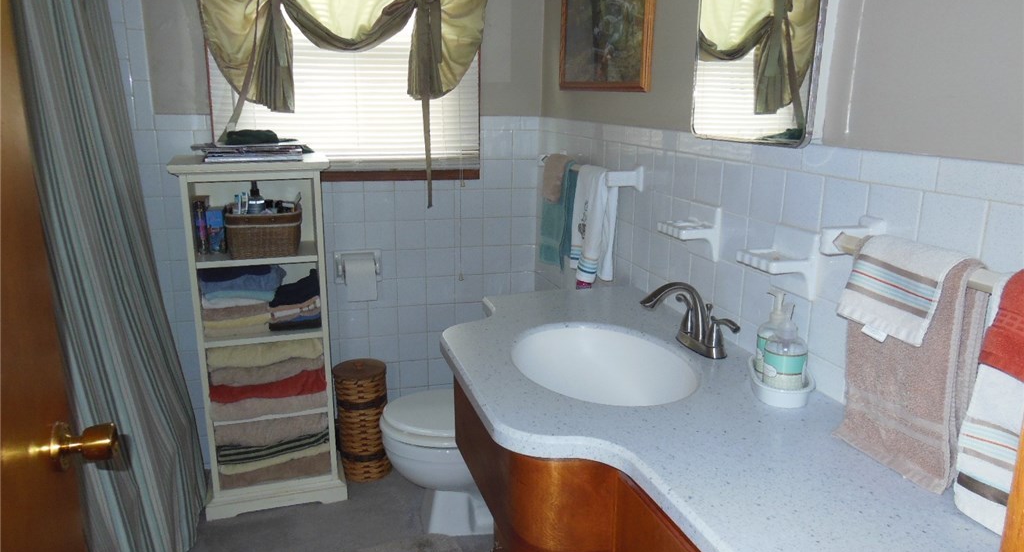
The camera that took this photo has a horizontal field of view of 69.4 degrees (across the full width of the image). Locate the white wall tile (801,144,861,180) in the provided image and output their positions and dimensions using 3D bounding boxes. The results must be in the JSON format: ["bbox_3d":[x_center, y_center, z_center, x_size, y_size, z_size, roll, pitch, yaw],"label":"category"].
[{"bbox_3d":[0.563,-0.202,1.298,0.010,0.051,0.150,-3,14,-16],"label":"white wall tile"}]

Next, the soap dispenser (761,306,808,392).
[{"bbox_3d":[0.485,0.123,1.310,0.073,0.161,0.072,-6,15,-25],"label":"soap dispenser"}]

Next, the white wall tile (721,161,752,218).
[{"bbox_3d":[0.479,-0.186,1.569,0.009,0.108,0.108,-3,14,-16],"label":"white wall tile"}]

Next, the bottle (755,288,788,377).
[{"bbox_3d":[0.497,0.105,1.378,0.073,0.163,0.072,0,14,-4],"label":"bottle"}]

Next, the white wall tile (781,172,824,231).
[{"bbox_3d":[0.543,-0.136,1.377,0.010,0.108,0.108,-3,14,-16],"label":"white wall tile"}]

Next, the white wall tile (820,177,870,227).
[{"bbox_3d":[0.574,-0.111,1.276,0.010,0.108,0.108,-3,14,-16],"label":"white wall tile"}]

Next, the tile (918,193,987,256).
[{"bbox_3d":[0.636,-0.060,1.072,0.010,0.108,0.108,-3,14,-16],"label":"tile"}]

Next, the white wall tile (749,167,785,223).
[{"bbox_3d":[0.509,-0.161,1.467,0.009,0.108,0.108,-3,14,-16],"label":"white wall tile"}]

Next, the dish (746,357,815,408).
[{"bbox_3d":[0.490,0.190,1.350,0.107,0.037,0.187,4,14,12],"label":"dish"}]

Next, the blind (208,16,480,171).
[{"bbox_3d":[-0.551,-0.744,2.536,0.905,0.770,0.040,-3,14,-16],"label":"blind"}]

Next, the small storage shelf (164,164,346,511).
[{"bbox_3d":[-0.829,0.186,2.506,0.457,1.159,0.347,-3,14,-16],"label":"small storage shelf"}]

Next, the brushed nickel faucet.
[{"bbox_3d":[0.346,0.085,1.542,0.178,0.146,0.200,-3,14,-16],"label":"brushed nickel faucet"}]

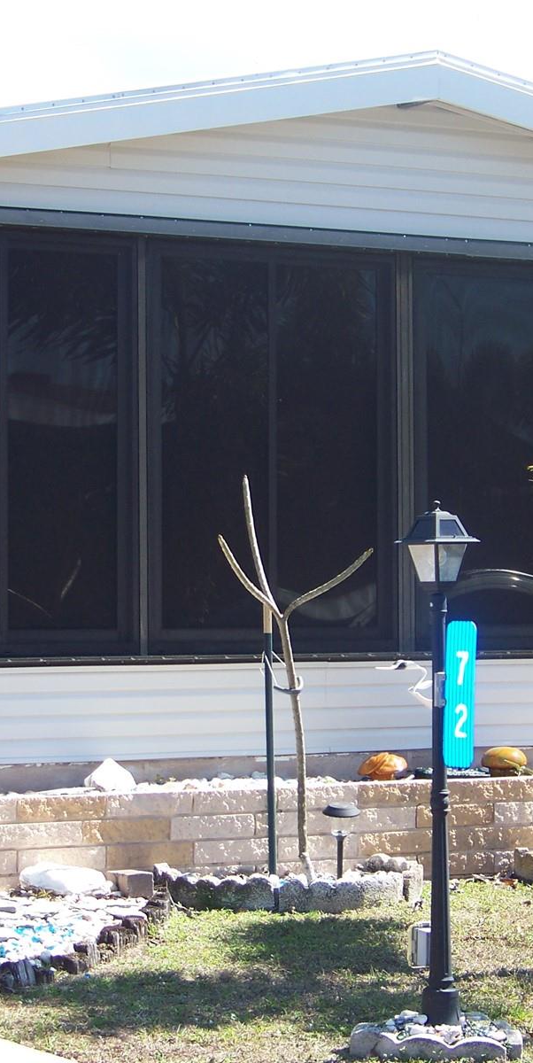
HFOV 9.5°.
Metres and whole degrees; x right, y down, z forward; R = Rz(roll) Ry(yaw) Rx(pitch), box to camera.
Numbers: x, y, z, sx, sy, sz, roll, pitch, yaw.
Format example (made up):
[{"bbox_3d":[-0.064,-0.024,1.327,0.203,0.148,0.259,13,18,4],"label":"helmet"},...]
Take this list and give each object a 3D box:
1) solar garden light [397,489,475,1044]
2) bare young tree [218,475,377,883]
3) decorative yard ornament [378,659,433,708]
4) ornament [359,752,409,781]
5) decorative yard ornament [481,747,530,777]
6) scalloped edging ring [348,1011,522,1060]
[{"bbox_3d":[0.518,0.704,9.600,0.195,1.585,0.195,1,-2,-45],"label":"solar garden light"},{"bbox_3d":[0.117,0.586,12.700,0.610,1.630,0.480,0,-1,0],"label":"bare young tree"},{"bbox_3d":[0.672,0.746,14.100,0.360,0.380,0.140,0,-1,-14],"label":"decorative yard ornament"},{"bbox_3d":[0.518,1.041,14.100,0.215,0.135,0.200,0,-1,0],"label":"ornament"},{"bbox_3d":[1.073,1.041,14.400,0.210,0.135,0.200,0,-1,0],"label":"decorative yard ornament"},{"bbox_3d":[0.506,1.516,9.580,0.525,0.100,0.470,0,-1,0],"label":"scalloped edging ring"}]

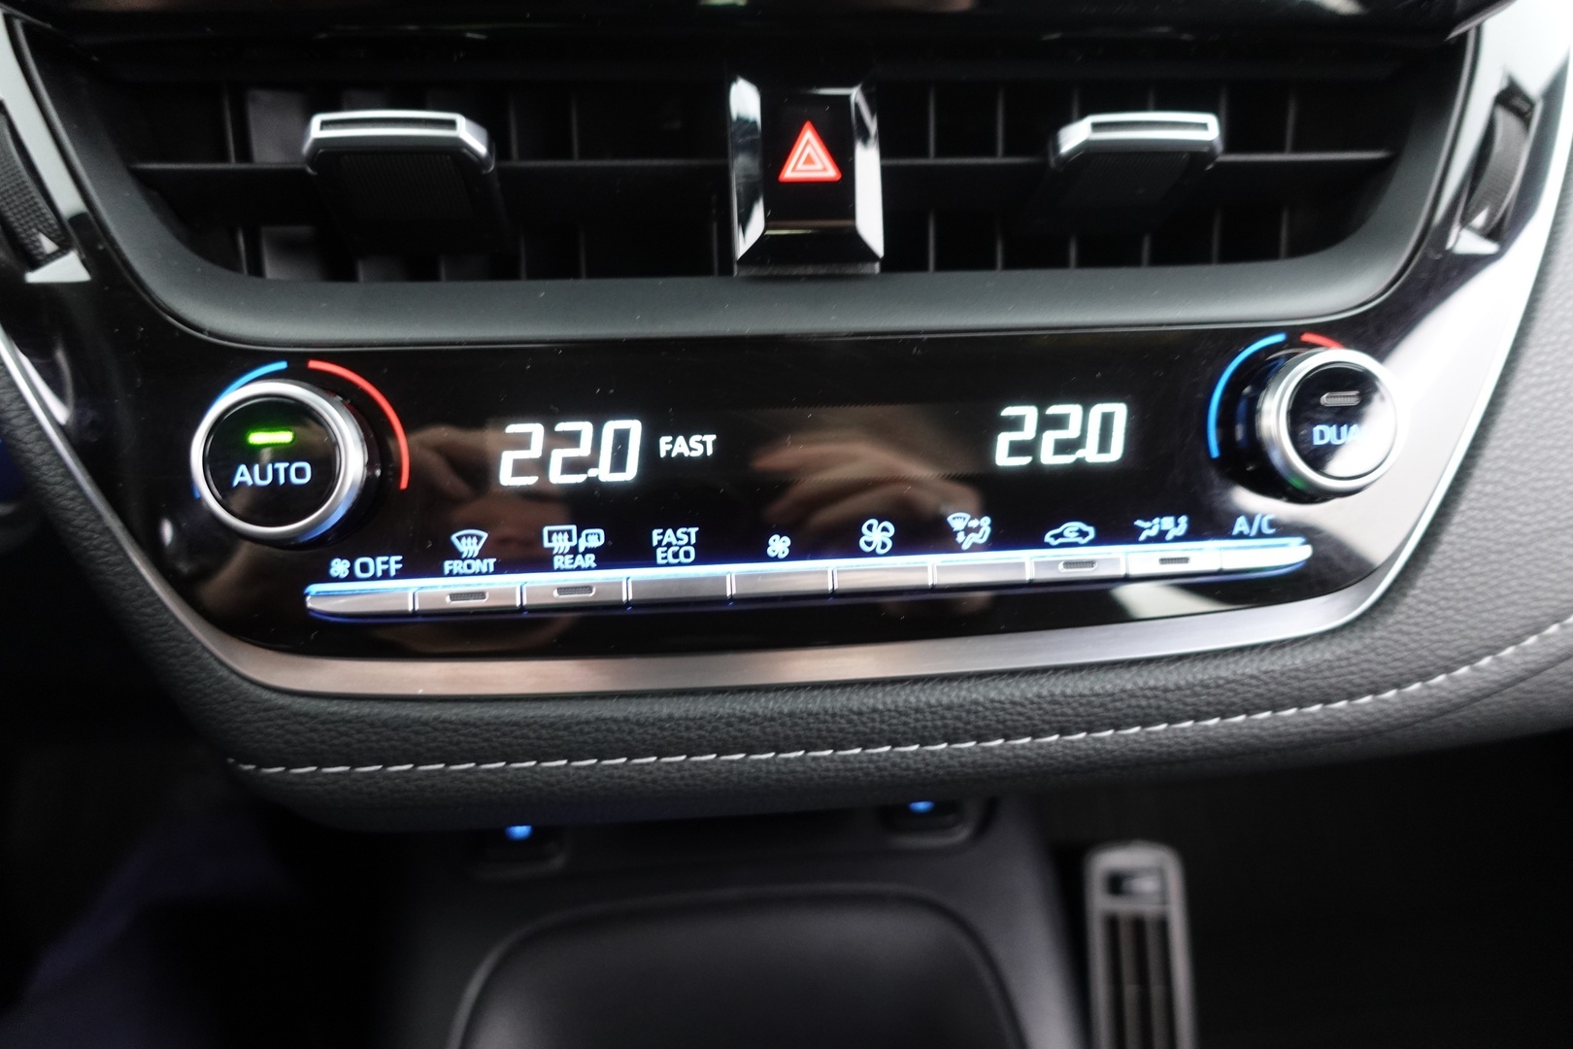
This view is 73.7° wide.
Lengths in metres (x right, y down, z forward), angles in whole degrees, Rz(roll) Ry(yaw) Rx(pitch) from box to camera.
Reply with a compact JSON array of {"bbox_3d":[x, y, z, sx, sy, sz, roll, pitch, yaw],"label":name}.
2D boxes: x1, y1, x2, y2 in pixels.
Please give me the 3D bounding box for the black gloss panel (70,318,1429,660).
[{"bbox_3d":[0.010,-0.008,0.235,0.284,0.074,0.022,-3,5,-7],"label":"black gloss panel"}]

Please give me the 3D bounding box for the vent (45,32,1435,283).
[{"bbox_3d":[0.004,-0.088,0.258,0.321,0.054,0.042,-3,5,-7],"label":"vent"}]

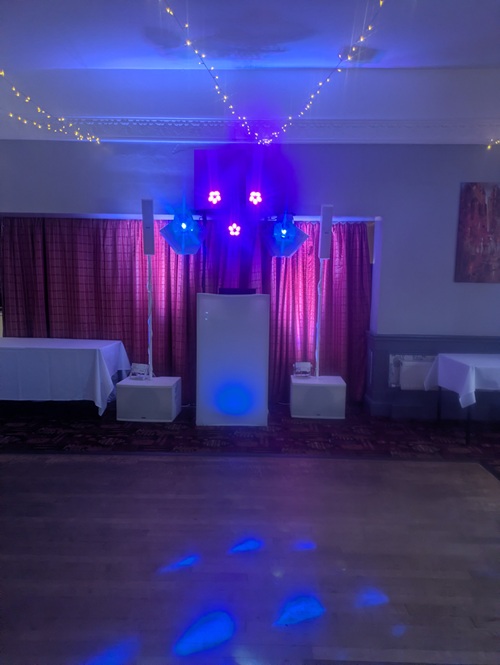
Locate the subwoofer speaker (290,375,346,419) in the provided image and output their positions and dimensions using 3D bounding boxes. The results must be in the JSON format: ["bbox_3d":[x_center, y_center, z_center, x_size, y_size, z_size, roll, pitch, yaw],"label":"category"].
[{"bbox_3d":[0.757,0.719,5.411,0.579,0.380,0.451,1,6,3],"label":"subwoofer speaker"}]

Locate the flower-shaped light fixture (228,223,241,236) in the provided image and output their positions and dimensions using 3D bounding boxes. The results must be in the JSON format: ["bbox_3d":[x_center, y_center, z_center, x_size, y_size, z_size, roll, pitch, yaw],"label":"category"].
[{"bbox_3d":[-0.162,-1.102,5.166,0.135,0.135,0.090,1,6,0],"label":"flower-shaped light fixture"}]

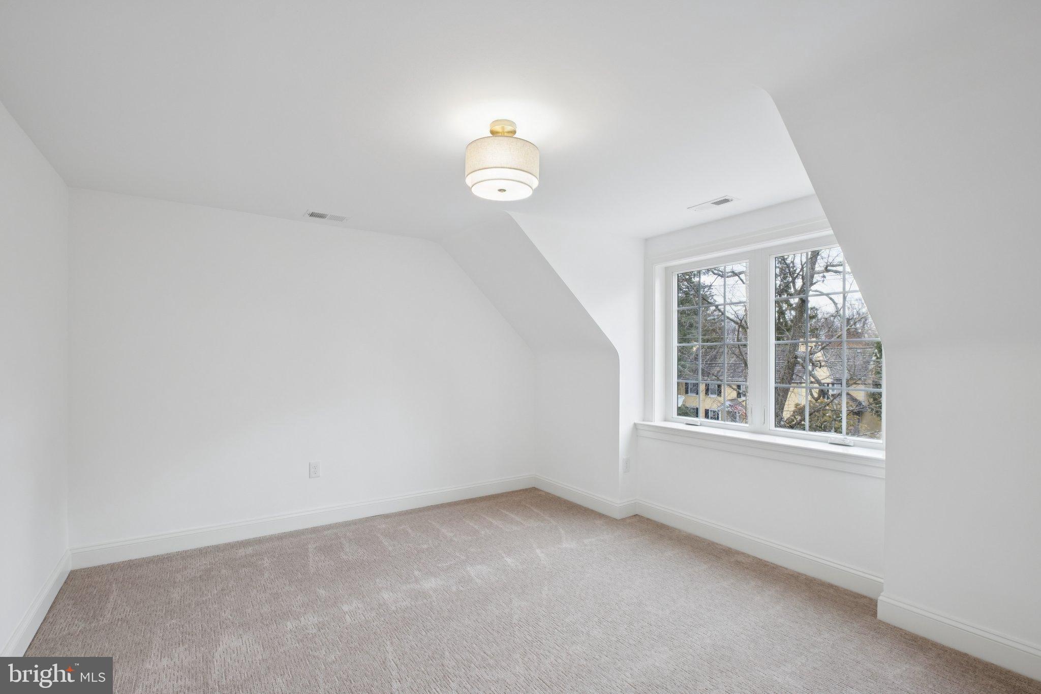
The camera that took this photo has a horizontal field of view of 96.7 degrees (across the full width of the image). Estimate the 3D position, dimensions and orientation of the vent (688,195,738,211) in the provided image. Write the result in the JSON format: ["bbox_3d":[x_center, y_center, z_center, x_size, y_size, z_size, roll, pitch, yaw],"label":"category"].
[{"bbox_3d":[1.270,-0.931,3.041,0.147,0.015,0.301,1,-2,-34],"label":"vent"}]

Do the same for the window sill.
[{"bbox_3d":[1.535,0.668,3.191,0.282,0.105,1.763,1,-2,-34],"label":"window sill"}]

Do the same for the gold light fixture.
[{"bbox_3d":[-0.079,-0.840,2.081,0.333,0.303,0.333,0,-2,0],"label":"gold light fixture"}]

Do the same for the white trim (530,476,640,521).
[{"bbox_3d":[0.549,1.347,4.280,0.230,0.129,1.184,1,-2,-34],"label":"white trim"}]

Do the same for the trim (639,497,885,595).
[{"bbox_3d":[1.465,1.311,3.141,0.020,0.131,1.754,1,-2,-34],"label":"trim"}]

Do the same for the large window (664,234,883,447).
[{"bbox_3d":[1.699,-0.043,3.256,0.090,1.302,1.632,1,-2,-34],"label":"large window"}]

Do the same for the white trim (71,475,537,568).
[{"bbox_3d":[-1.313,1.332,3.765,3.450,0.128,0.020,1,-2,-34],"label":"white trim"}]

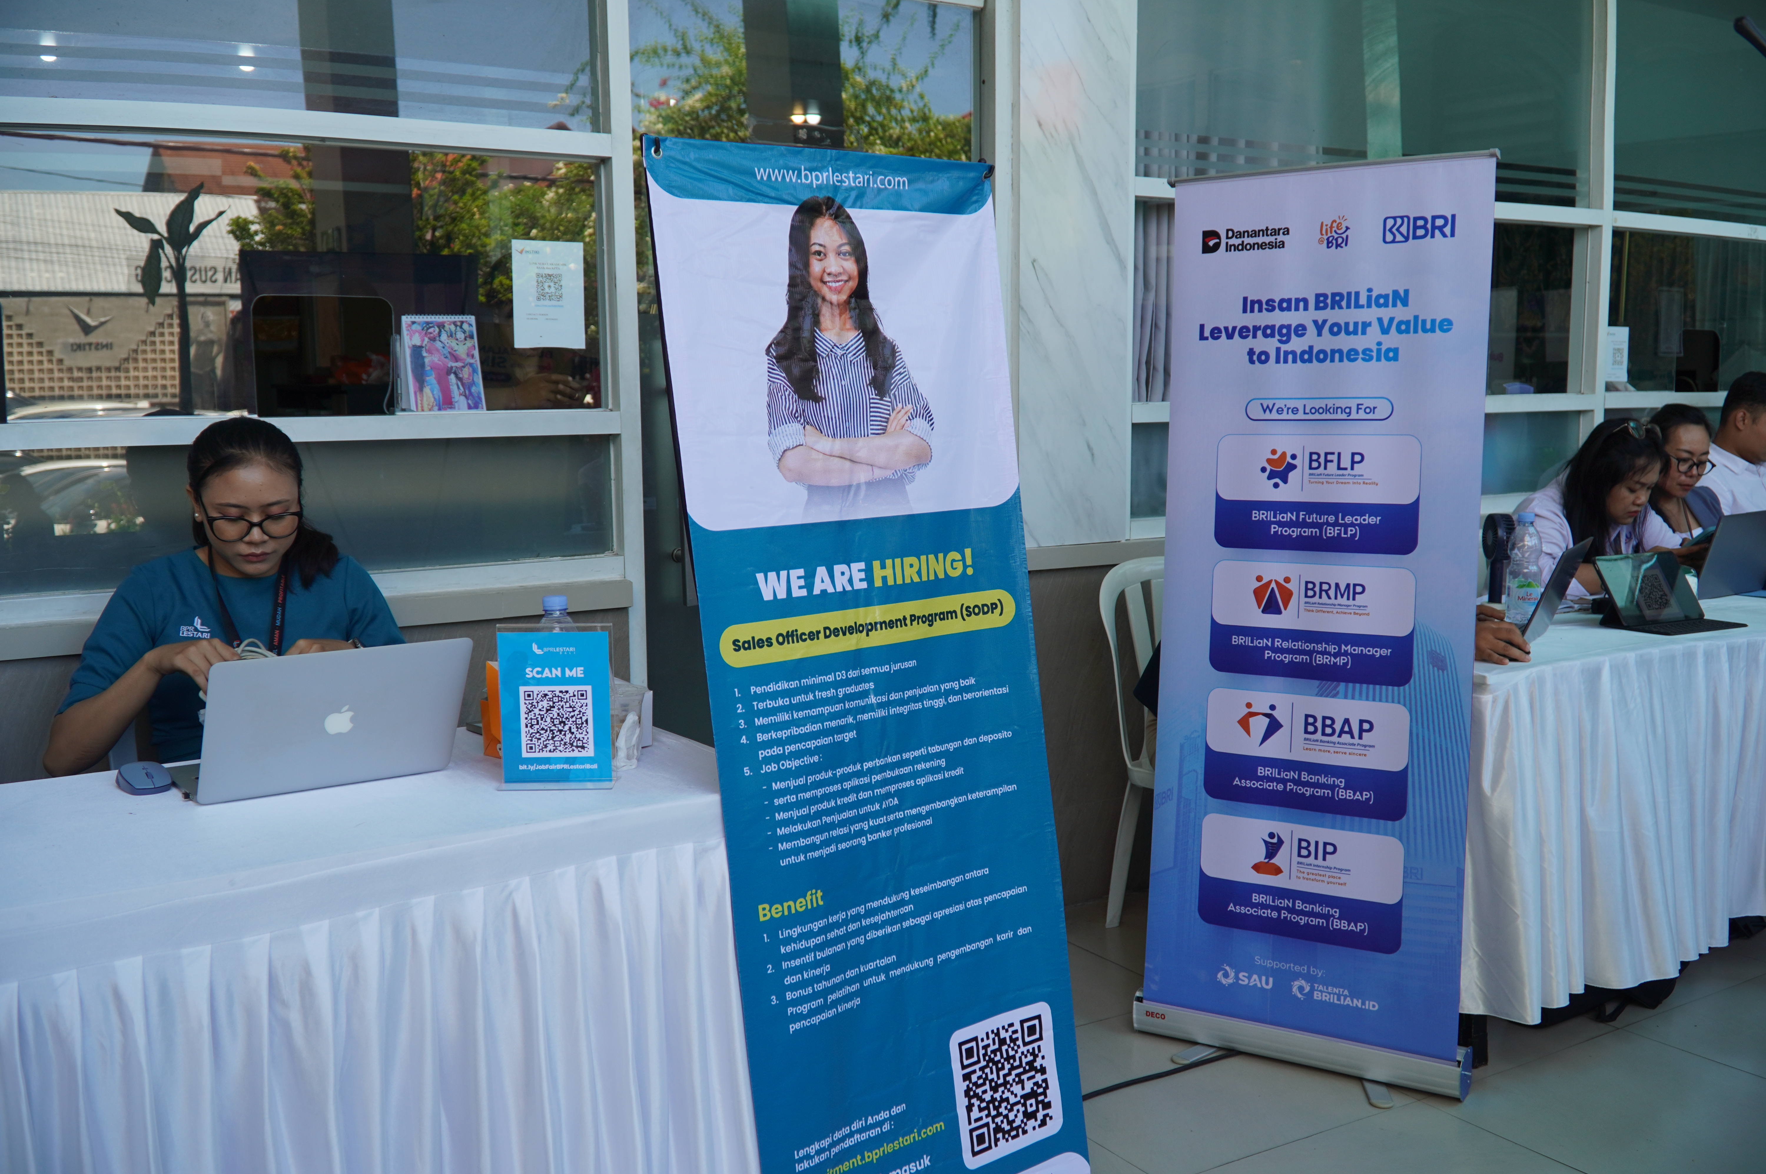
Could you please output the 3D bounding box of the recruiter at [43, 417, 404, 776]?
[{"bbox_3d":[-0.995,0.366,2.305,0.520,1.260,0.660,-4,6,-30],"label":"recruiter"}]

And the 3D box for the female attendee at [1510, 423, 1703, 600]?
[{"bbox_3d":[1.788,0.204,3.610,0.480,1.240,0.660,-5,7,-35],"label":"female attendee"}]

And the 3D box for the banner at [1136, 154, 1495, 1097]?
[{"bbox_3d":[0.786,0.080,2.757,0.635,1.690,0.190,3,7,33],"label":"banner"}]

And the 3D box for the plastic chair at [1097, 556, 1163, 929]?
[{"bbox_3d":[0.866,0.402,3.517,0.450,0.900,0.520,-4,7,-33],"label":"plastic chair"}]

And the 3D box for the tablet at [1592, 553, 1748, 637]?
[{"bbox_3d":[1.796,0.000,3.382,0.283,0.172,0.250,-4,6,-29],"label":"tablet"}]

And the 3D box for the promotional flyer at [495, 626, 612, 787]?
[{"bbox_3d":[-0.432,0.155,1.934,0.152,0.213,0.060,-1,6,1],"label":"promotional flyer"}]

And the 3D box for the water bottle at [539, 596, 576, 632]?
[{"bbox_3d":[-0.458,0.123,2.081,0.065,0.236,0.065,-1,6,0],"label":"water bottle"}]

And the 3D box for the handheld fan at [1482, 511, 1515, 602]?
[{"bbox_3d":[1.451,-0.068,3.462,0.052,0.212,0.105,0,6,7],"label":"handheld fan"}]

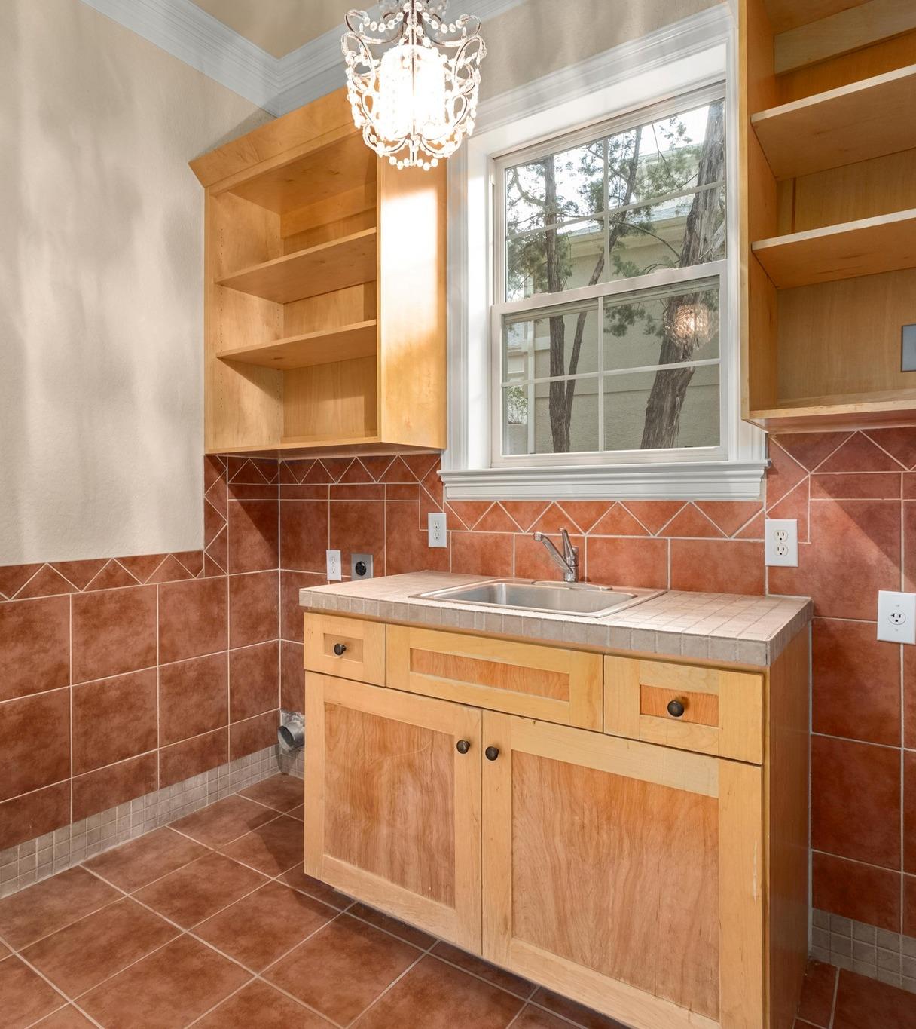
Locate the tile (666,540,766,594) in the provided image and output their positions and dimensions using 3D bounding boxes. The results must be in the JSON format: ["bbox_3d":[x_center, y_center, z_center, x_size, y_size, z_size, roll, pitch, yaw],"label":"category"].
[{"bbox_3d":[0.722,0.143,1.794,0.248,0.143,0.010,1,1,34],"label":"tile"}]

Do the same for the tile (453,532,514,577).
[{"bbox_3d":[0.085,0.138,2.226,0.254,0.143,0.010,1,1,34],"label":"tile"}]

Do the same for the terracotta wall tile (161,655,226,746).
[{"bbox_3d":[-1.011,0.707,2.473,0.010,0.296,0.296,1,1,34],"label":"terracotta wall tile"}]

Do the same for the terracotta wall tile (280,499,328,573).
[{"bbox_3d":[-0.650,0.098,2.735,0.294,0.302,0.010,1,1,34],"label":"terracotta wall tile"}]

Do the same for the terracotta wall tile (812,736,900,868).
[{"bbox_3d":[1.008,0.724,1.627,0.188,0.298,0.010,1,1,34],"label":"terracotta wall tile"}]

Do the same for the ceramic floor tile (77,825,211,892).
[{"bbox_3d":[-1.052,1.173,2.189,0.296,0.010,0.306,0,1,34],"label":"ceramic floor tile"}]

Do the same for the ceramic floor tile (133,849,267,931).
[{"bbox_3d":[-0.802,1.175,2.020,0.299,0.010,0.306,0,1,34],"label":"ceramic floor tile"}]

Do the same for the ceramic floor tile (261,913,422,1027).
[{"bbox_3d":[-0.295,1.174,1.672,0.299,0.010,0.302,1,1,34],"label":"ceramic floor tile"}]

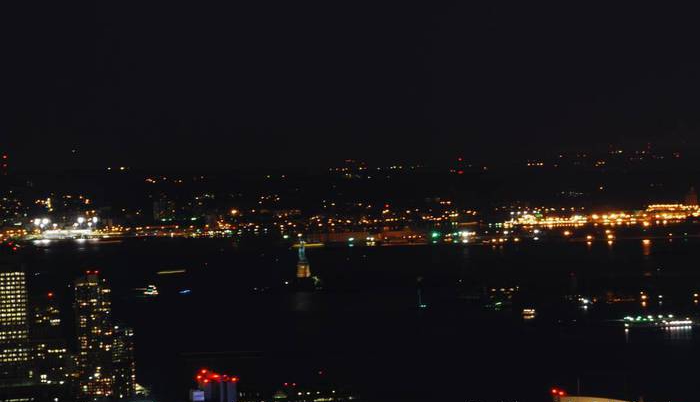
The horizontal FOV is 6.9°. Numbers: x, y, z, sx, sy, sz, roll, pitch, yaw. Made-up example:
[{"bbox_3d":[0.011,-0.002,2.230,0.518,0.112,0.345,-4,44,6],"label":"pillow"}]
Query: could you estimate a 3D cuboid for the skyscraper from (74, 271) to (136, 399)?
[{"bbox_3d":[-230.344,127.184,5500.000,50.148,121.531,33.000,-1,1,-20],"label":"skyscraper"}]

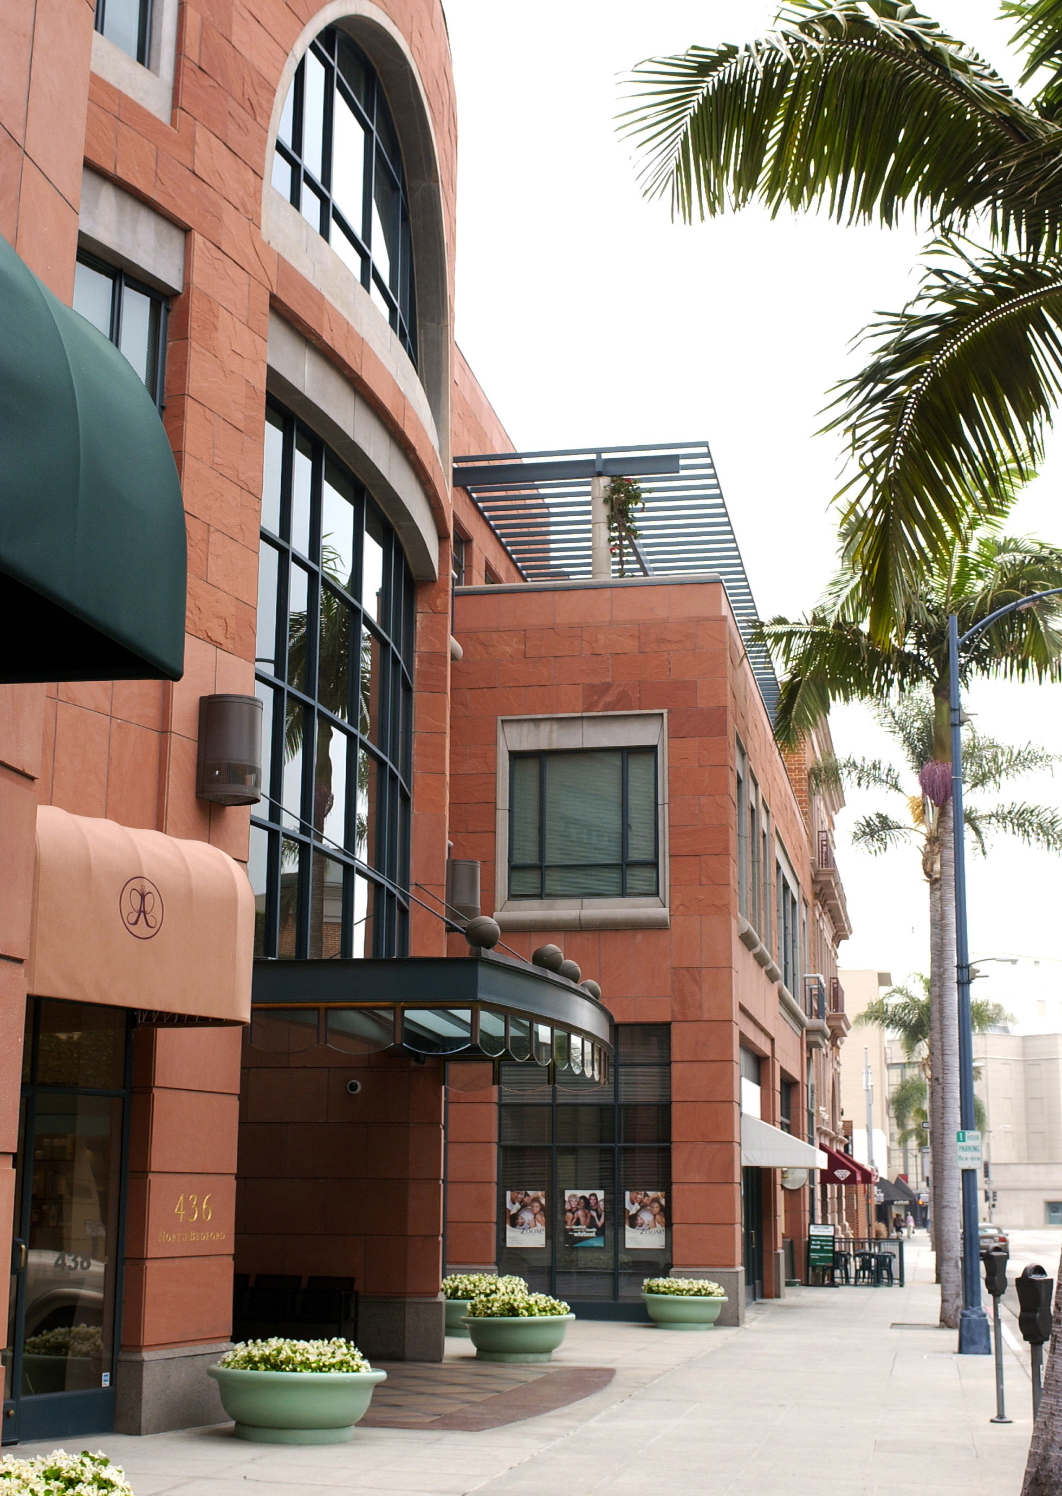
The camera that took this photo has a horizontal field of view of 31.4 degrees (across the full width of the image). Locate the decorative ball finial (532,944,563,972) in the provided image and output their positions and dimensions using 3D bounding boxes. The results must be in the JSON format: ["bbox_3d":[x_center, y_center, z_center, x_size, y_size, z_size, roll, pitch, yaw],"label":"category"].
[{"bbox_3d":[0.152,1.862,16.643,0.273,0.273,0.273,-2,-14,11],"label":"decorative ball finial"}]

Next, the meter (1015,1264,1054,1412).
[{"bbox_3d":[2.651,3.375,9.825,0.180,1.327,0.150,9,-16,-31],"label":"meter"}]

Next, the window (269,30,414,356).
[{"bbox_3d":[-1.905,-6.160,20.969,0.431,3.172,6.006,-2,-14,11],"label":"window"}]

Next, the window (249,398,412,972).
[{"bbox_3d":[-1.949,-0.079,19.451,0.431,5.359,6.006,-2,-14,11],"label":"window"}]

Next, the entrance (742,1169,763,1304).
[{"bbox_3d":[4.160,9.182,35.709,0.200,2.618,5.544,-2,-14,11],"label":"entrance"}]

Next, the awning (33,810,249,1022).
[{"bbox_3d":[-3.113,1.179,13.621,1.047,1.463,2.187,-8,-17,32],"label":"awning"}]

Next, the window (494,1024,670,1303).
[{"bbox_3d":[0.811,6.598,29.931,2.808,4.355,0.200,-2,-14,11],"label":"window"}]

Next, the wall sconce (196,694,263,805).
[{"bbox_3d":[-2.352,0.024,15.426,0.370,0.847,0.601,-7,-16,29],"label":"wall sconce"}]

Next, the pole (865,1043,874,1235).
[{"bbox_3d":[19.242,22.471,106.985,0.250,11.015,0.250,-2,-14,11],"label":"pole"}]

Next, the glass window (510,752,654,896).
[{"bbox_3d":[0.847,1.224,31.062,2.488,2.544,0.200,-2,-14,11],"label":"glass window"}]

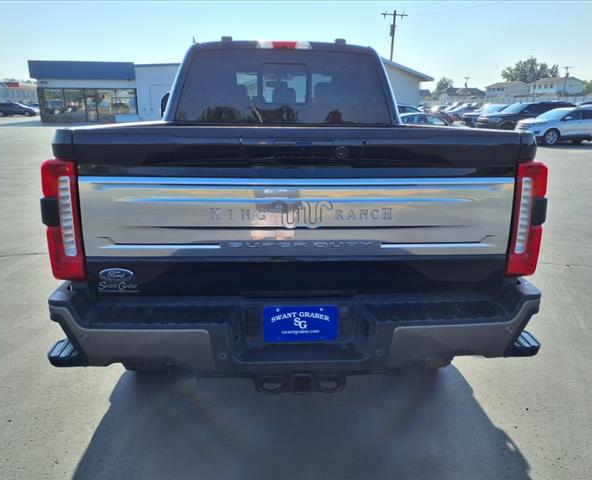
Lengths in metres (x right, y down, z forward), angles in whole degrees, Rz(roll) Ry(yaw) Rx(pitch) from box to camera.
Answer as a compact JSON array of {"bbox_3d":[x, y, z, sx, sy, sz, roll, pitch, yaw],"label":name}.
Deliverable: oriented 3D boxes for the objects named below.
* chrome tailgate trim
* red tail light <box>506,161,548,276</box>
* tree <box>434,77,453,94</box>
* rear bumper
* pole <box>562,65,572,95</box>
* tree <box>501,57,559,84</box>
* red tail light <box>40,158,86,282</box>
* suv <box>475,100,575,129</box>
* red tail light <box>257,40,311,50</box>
[{"bbox_3d":[0.021,-0.094,2.028,1.735,0.325,0.045,0,15,-3],"label":"chrome tailgate trim"},{"bbox_3d":[0.959,-0.093,2.137,0.145,0.485,0.140,0,15,-3],"label":"red tail light"},{"bbox_3d":[34.368,-33.790,117.160,5.600,8.500,5.600,1,15,0],"label":"tree"},{"bbox_3d":[0.023,0.340,2.034,2.010,0.300,0.340,0,15,-3],"label":"rear bumper"},{"bbox_3d":[43.710,-23.944,81.466,1.700,7.970,0.400,1,15,0],"label":"pole"},{"bbox_3d":[50.609,-33.659,109.907,13.500,12.300,12.500,1,15,0],"label":"tree"},{"bbox_3d":[-0.922,-0.085,2.035,0.145,0.485,0.140,0,15,-3],"label":"red tail light"},{"bbox_3d":[13.034,-6.704,28.189,5.030,1.800,2.000,0,15,-3],"label":"suv"},{"bbox_3d":[-0.090,-1.581,4.061,0.440,0.060,0.080,0,15,-3],"label":"red tail light"}]

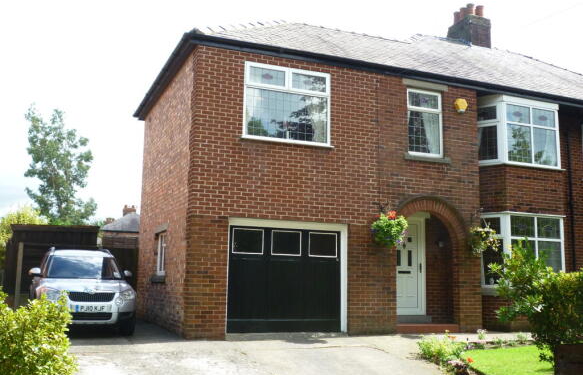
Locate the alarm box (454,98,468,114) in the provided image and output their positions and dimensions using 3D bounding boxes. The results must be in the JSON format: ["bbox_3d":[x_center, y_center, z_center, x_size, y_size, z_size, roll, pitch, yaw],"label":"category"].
[{"bbox_3d":[3.735,-1.786,13.670,0.310,0.310,0.090,5,-10,-22],"label":"alarm box"}]

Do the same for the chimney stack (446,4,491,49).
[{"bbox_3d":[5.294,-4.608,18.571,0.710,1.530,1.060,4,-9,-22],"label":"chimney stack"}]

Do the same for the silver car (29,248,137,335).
[{"bbox_3d":[-4.386,2.080,12.802,1.800,1.690,4.220,5,-9,-25],"label":"silver car"}]

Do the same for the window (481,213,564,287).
[{"bbox_3d":[5.441,1.498,14.292,2.515,1.717,0.630,5,-10,-22],"label":"window"}]

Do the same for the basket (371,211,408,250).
[{"bbox_3d":[1.922,0.824,12.216,0.720,0.760,0.700,1,-9,0],"label":"basket"}]

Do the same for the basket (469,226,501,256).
[{"bbox_3d":[4.068,1.125,13.096,0.640,0.620,0.620,5,-10,-22],"label":"basket"}]

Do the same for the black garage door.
[{"bbox_3d":[-0.094,1.716,11.527,2.219,1.901,0.080,4,-9,-22],"label":"black garage door"}]

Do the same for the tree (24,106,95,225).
[{"bbox_3d":[-11.126,0.699,29.981,3.400,9.414,3.400,5,-10,-22],"label":"tree"}]

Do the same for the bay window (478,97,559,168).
[{"bbox_3d":[5.494,-1.221,14.715,2.515,1.599,0.630,5,-10,-22],"label":"bay window"}]

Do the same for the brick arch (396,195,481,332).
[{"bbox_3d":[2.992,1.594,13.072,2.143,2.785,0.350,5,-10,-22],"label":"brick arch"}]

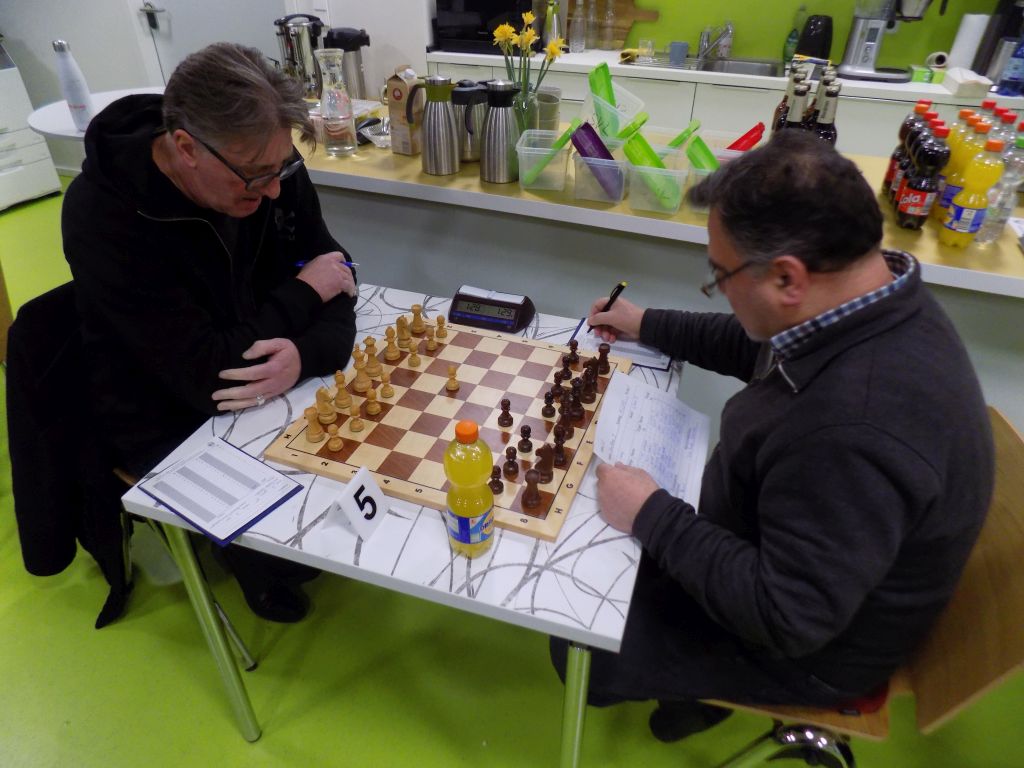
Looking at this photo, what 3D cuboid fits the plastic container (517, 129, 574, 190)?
[{"bbox_3d":[0.095,-0.615,1.875,0.142,0.113,0.172,5,35,6],"label":"plastic container"}]

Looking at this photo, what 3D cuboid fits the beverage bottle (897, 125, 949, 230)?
[{"bbox_3d":[0.952,-0.474,1.572,0.066,0.225,0.066,25,41,31],"label":"beverage bottle"}]

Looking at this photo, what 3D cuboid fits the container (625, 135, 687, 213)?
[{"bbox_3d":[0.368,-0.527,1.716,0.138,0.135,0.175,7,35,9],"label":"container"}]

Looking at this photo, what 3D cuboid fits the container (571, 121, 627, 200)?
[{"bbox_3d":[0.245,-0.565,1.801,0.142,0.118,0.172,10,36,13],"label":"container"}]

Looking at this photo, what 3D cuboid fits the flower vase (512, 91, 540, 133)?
[{"bbox_3d":[0.046,-0.810,2.081,0.085,0.180,0.085,1,34,1],"label":"flower vase"}]

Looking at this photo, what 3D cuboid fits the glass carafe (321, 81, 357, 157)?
[{"bbox_3d":[-0.524,-0.832,2.019,0.100,0.286,0.100,1,35,0],"label":"glass carafe"}]

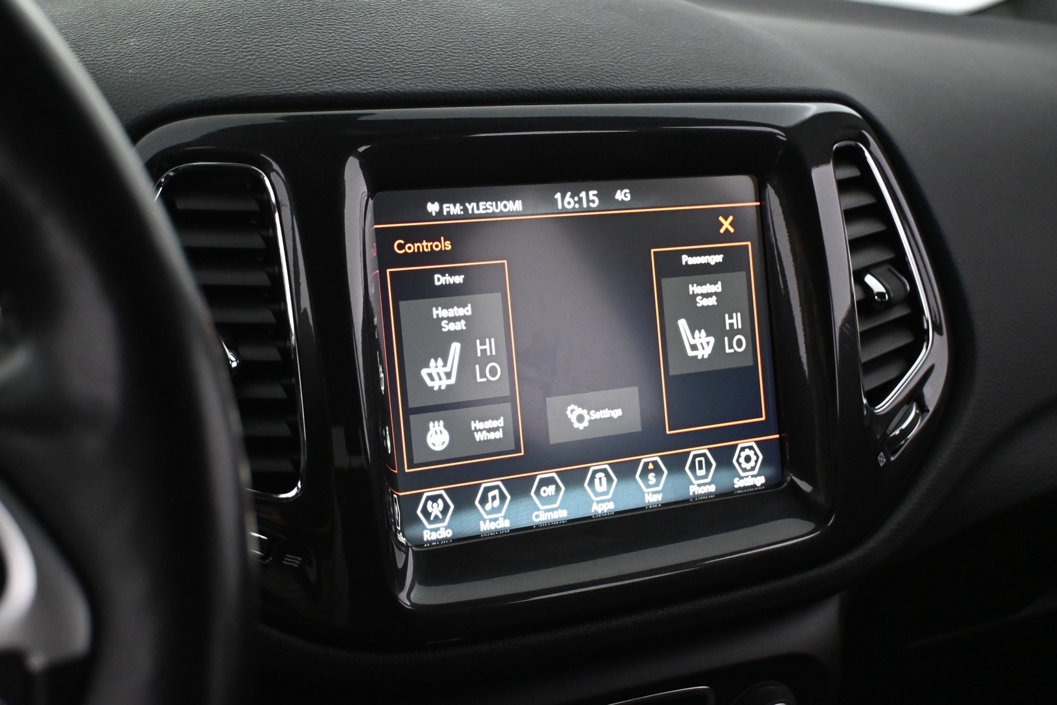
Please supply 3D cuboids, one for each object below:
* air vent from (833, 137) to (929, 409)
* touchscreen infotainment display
[{"bbox_3d":[0.153,-0.033,0.599,0.030,0.118,0.082,-11,-5,37],"label":"air vent"},{"bbox_3d":[0.023,-0.001,0.521,0.173,0.131,0.015,-6,3,-26],"label":"touchscreen infotainment display"}]

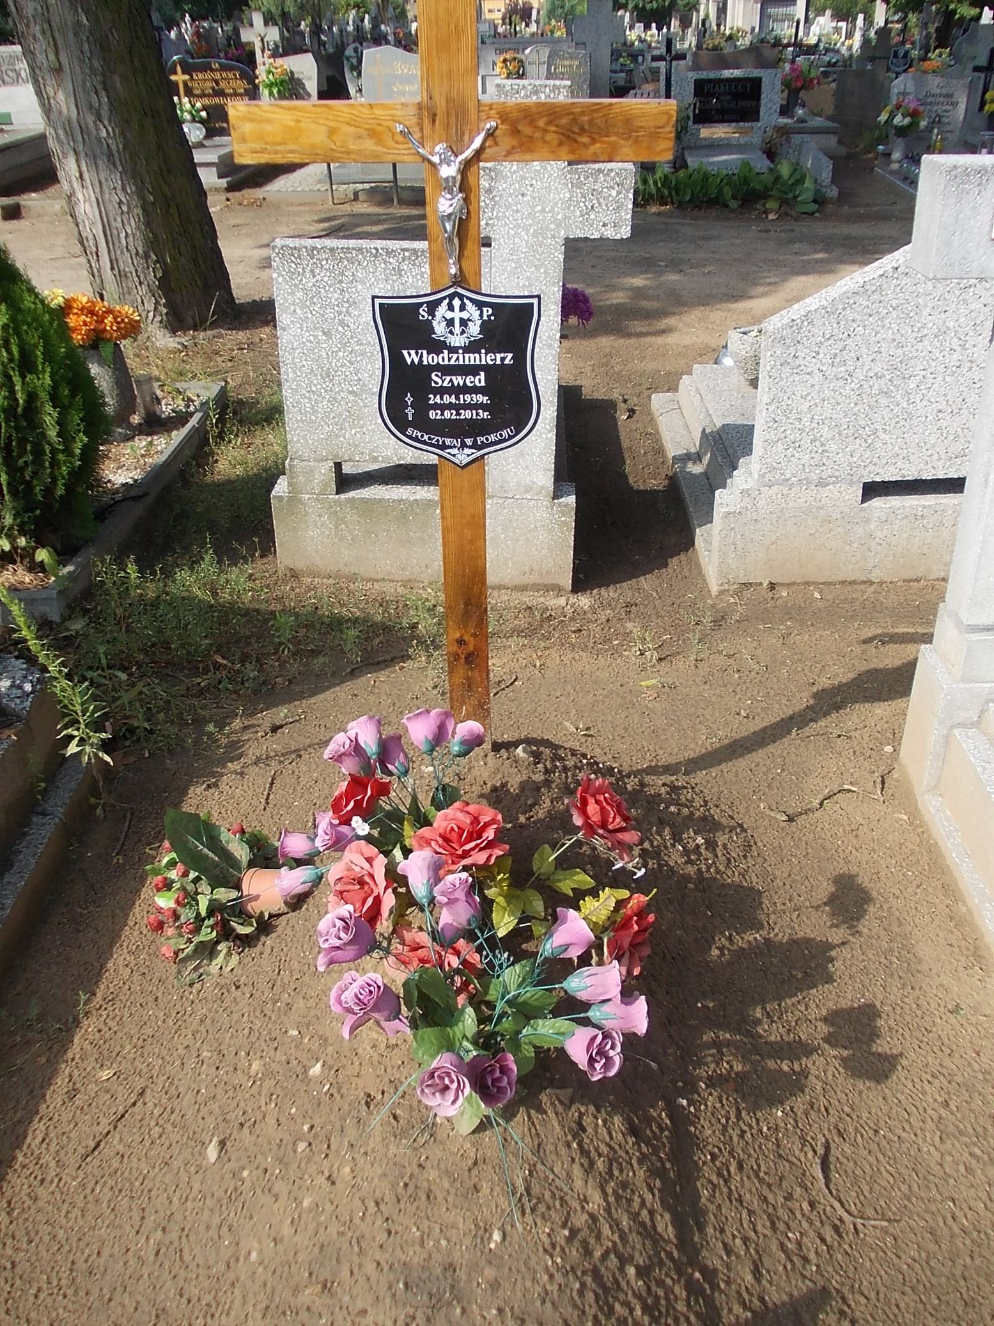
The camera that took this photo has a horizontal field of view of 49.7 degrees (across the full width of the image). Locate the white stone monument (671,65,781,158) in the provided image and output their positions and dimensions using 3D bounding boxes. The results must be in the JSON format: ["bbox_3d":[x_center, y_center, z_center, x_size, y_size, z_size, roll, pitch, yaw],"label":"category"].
[{"bbox_3d":[2.006,-4.862,9.400,0.930,0.630,0.200,-6,32,-9],"label":"white stone monument"}]

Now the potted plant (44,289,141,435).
[{"bbox_3d":[-1.507,-1.155,4.069,0.340,0.540,0.300,0,32,0],"label":"potted plant"}]

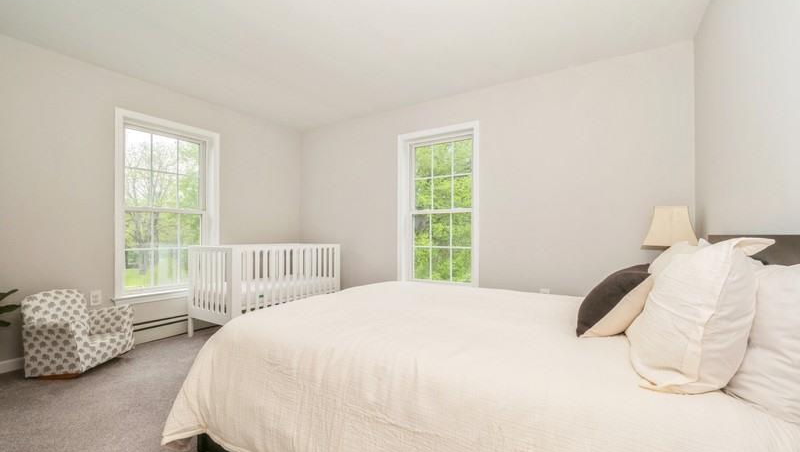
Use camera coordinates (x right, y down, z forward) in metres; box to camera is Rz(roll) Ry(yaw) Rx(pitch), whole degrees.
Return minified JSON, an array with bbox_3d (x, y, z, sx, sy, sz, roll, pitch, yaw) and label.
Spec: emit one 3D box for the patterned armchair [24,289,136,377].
[{"bbox_3d":[-2.387,0.777,2.450,0.424,0.596,0.444,0,-1,1],"label":"patterned armchair"}]

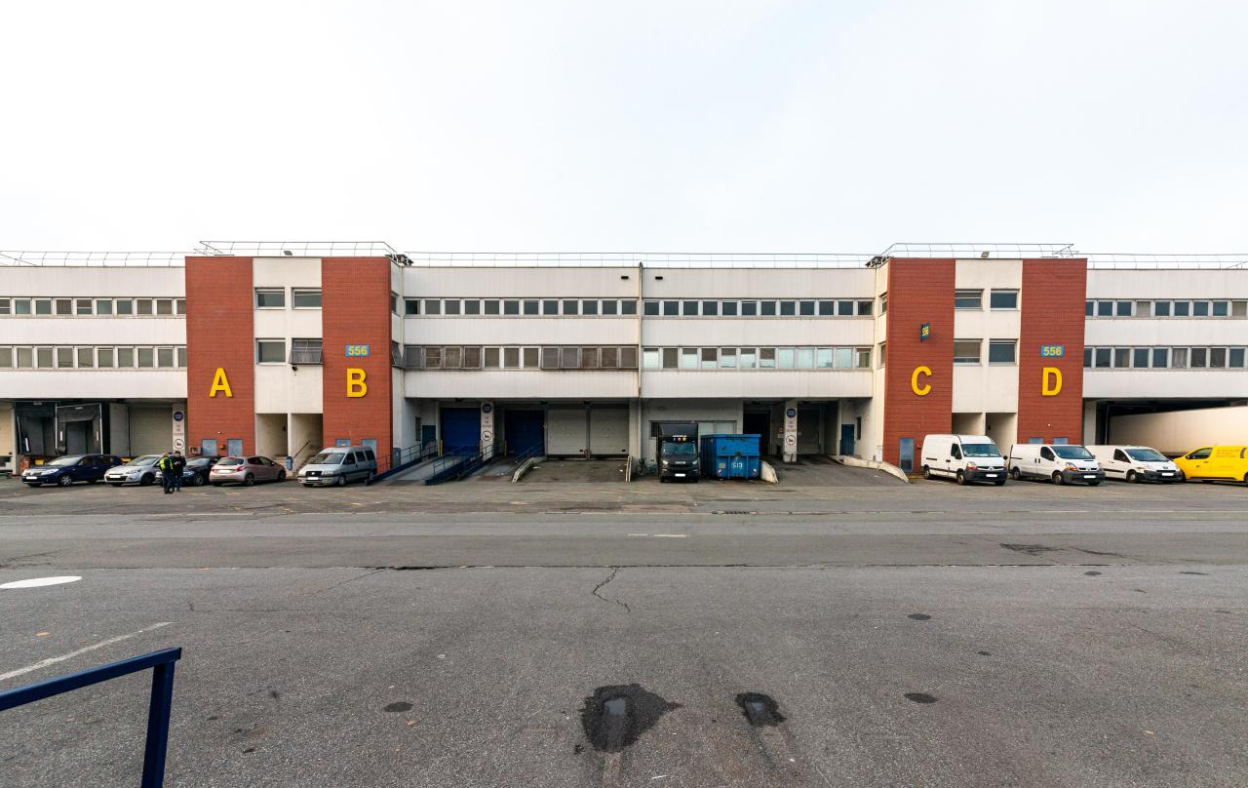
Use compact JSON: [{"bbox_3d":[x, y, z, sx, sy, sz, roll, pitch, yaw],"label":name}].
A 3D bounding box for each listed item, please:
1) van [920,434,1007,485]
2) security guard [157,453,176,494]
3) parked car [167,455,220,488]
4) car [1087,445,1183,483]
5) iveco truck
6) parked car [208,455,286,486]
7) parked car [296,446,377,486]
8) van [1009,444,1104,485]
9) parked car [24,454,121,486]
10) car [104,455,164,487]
[{"bbox_3d":[18.042,3.452,27.968,2.000,2.502,5.427,0,-3,8],"label":"van"},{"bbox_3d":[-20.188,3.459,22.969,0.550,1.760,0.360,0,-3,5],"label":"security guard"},{"bbox_3d":[-22.637,4.059,27.726,1.743,1.408,4.382,1,-3,-7],"label":"parked car"},{"bbox_3d":[27.442,3.762,28.338,1.864,1.908,4.731,0,-3,10],"label":"car"},{"bbox_3d":[3.019,3.301,29.829,2.170,3.170,6.200,0,-3,3],"label":"iveco truck"},{"bbox_3d":[-19.940,4.028,27.770,1.748,1.467,3.979,0,-3,-4],"label":"parked car"},{"bbox_3d":[-14.860,3.736,27.310,1.826,1.957,4.480,0,-3,2],"label":"parked car"},{"bbox_3d":[22.858,3.697,27.741,1.900,1.960,4.779,0,-3,7],"label":"van"},{"bbox_3d":[-29.259,4.004,27.724,1.736,1.542,4.098,0,-3,-4],"label":"parked car"},{"bbox_3d":[-25.163,4.023,27.738,1.722,1.492,4.035,0,-3,-5],"label":"car"}]

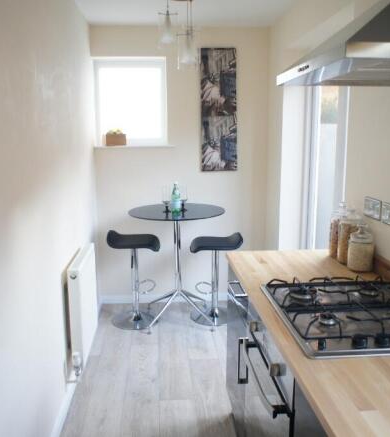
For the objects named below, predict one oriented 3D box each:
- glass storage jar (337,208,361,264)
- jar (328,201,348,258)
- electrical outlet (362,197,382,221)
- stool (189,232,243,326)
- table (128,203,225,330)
[{"bbox_3d":[0.709,0.080,1.976,0.106,0.249,0.106,0,10,0],"label":"glass storage jar"},{"bbox_3d":[0.705,0.051,2.073,0.106,0.271,0.106,0,10,0],"label":"jar"},{"bbox_3d":[0.802,-0.044,1.984,0.010,0.086,0.148,-1,10,-5],"label":"electrical outlet"},{"bbox_3d":[0.162,0.476,3.624,0.420,0.710,0.400,-1,10,-5],"label":"stool"},{"bbox_3d":[-0.137,0.389,3.571,0.775,0.905,0.775,-1,10,-5],"label":"table"}]

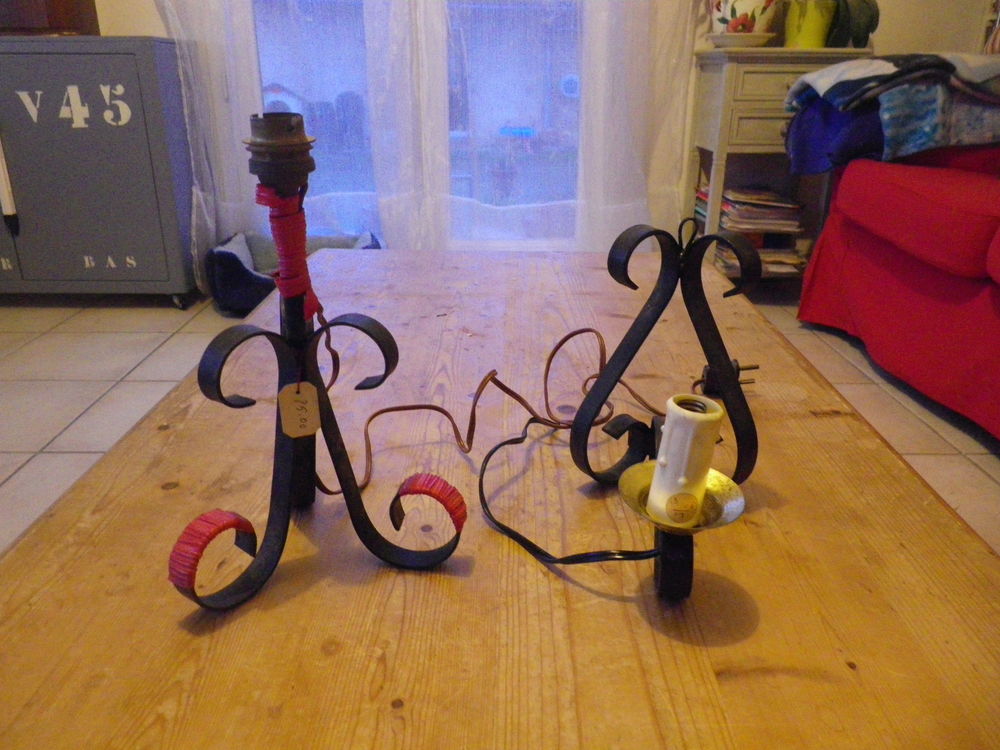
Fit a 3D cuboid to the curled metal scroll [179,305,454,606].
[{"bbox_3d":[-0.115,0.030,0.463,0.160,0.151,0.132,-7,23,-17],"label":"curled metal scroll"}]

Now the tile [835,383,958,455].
[{"bbox_3d":[0.676,0.086,1.635,0.335,0.010,0.335,0,22,-1],"label":"tile"}]

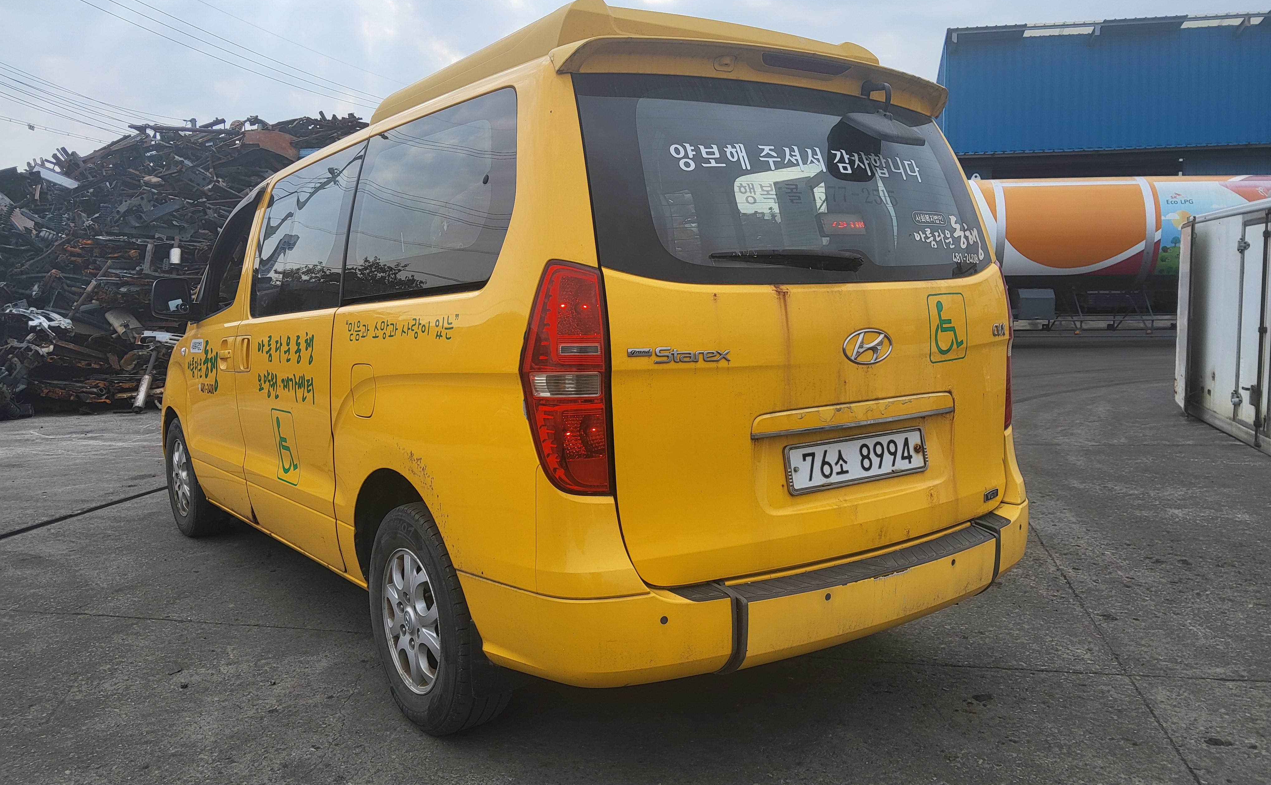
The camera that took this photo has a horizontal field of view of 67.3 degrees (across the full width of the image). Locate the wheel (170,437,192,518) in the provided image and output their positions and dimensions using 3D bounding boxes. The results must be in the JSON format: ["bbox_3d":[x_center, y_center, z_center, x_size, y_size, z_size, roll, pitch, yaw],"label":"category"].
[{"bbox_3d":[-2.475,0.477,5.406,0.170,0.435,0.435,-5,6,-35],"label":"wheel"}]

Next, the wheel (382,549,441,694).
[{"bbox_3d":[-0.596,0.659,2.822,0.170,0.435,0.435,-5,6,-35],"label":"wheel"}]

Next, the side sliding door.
[{"bbox_3d":[-1.284,-0.117,3.629,0.180,1.460,1.320,-5,6,-35],"label":"side sliding door"}]

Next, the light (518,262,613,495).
[{"bbox_3d":[-0.162,-0.025,2.138,0.180,0.535,0.160,-5,6,-35],"label":"light"}]

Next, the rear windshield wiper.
[{"bbox_3d":[0.387,-0.324,2.368,0.510,0.060,0.065,-5,-9,-31],"label":"rear windshield wiper"}]

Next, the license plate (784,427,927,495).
[{"bbox_3d":[0.605,0.177,2.536,0.530,0.122,0.025,-5,-4,-35],"label":"license plate"}]

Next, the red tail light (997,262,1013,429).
[{"bbox_3d":[1.196,-0.155,3.108,0.180,0.535,0.160,-5,6,-35],"label":"red tail light"}]

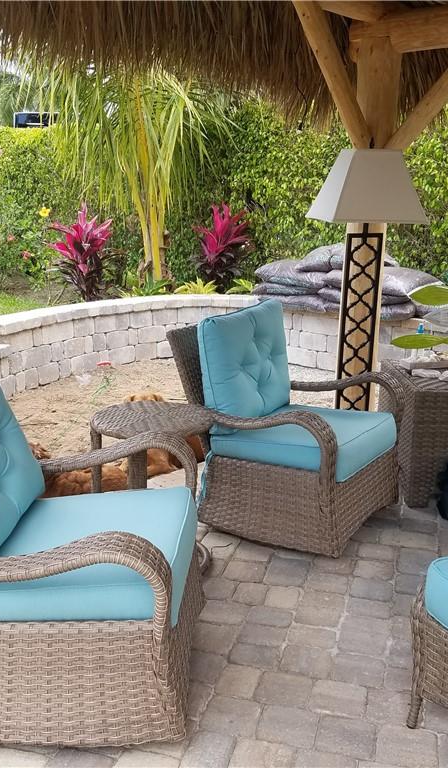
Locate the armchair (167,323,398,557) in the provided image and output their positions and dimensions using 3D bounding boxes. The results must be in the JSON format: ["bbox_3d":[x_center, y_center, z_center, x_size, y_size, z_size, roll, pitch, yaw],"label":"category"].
[{"bbox_3d":[0.291,0.163,3.477,0.880,0.910,0.720,10,17,32],"label":"armchair"}]

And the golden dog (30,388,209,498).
[{"bbox_3d":[-0.486,0.300,3.625,0.870,0.410,0.400,-6,18,-24],"label":"golden dog"}]

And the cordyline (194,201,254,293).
[{"bbox_3d":[-0.001,-1.336,8.324,0.640,1.225,0.600,1,14,0],"label":"cordyline"}]

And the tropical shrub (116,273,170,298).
[{"bbox_3d":[-0.828,-0.887,7.975,0.540,0.500,0.520,1,14,0],"label":"tropical shrub"}]

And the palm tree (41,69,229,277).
[{"bbox_3d":[-0.900,-2.118,8.338,1.950,2.850,1.900,1,14,0],"label":"palm tree"}]

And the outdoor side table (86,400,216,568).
[{"bbox_3d":[-0.283,0.395,3.089,0.490,0.530,0.490,1,16,0],"label":"outdoor side table"}]

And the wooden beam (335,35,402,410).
[{"bbox_3d":[0.709,-0.654,3.938,0.220,2.120,0.220,1,16,0],"label":"wooden beam"}]

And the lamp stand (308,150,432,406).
[{"bbox_3d":[0.680,-0.337,3.933,0.470,1.670,0.450,-2,14,-10],"label":"lamp stand"}]

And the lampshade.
[{"bbox_3d":[0.699,-0.961,3.777,0.460,0.355,0.450,-2,14,-10],"label":"lampshade"}]

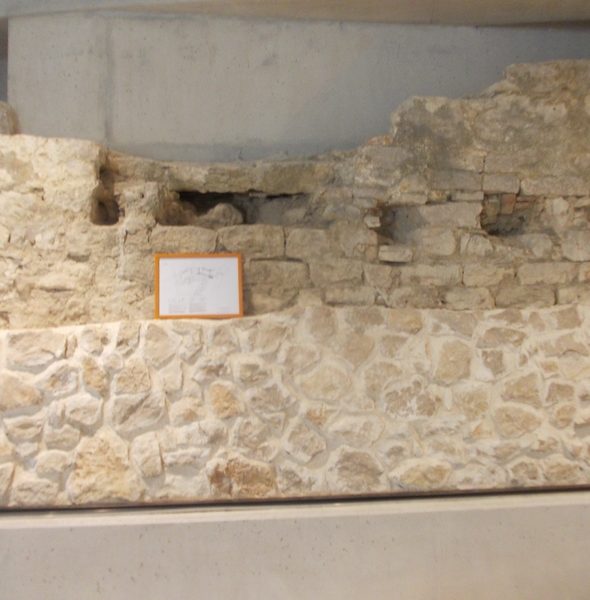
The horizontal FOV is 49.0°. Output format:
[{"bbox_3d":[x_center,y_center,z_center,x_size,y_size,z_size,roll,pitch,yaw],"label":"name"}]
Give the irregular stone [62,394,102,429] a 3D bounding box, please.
[{"bbox_3d":[-1.039,0.543,3.149,0.187,0.158,0.140,0,-1,-6],"label":"irregular stone"}]

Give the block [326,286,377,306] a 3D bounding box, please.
[{"bbox_3d":[0.297,-0.023,3.649,0.285,0.109,0.150,-1,3,-4],"label":"block"}]

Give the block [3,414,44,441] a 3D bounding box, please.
[{"bbox_3d":[-1.391,0.652,3.364,0.203,0.151,0.130,0,2,-6],"label":"block"}]

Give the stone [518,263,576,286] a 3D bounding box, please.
[{"bbox_3d":[1.301,-0.131,3.453,0.330,0.125,0.180,0,-1,-7],"label":"stone"}]

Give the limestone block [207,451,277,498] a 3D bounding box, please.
[{"bbox_3d":[-0.290,0.936,3.576,0.369,0.257,0.200,-1,3,-4],"label":"limestone block"}]

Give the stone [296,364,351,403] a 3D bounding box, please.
[{"bbox_3d":[0.145,0.447,3.549,0.298,0.201,0.171,0,2,-6],"label":"stone"}]

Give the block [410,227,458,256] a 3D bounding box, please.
[{"bbox_3d":[0.731,-0.307,3.503,0.253,0.157,0.180,-1,-3,-4],"label":"block"}]

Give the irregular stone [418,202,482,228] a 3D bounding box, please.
[{"bbox_3d":[0.863,-0.480,3.731,0.360,0.143,0.200,-1,3,-4],"label":"irregular stone"}]

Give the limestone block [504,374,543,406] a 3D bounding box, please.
[{"bbox_3d":[1.260,0.497,3.657,0.217,0.186,0.141,0,2,-6],"label":"limestone block"}]

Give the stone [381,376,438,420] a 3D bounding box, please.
[{"bbox_3d":[0.549,0.478,3.246,0.282,0.205,0.170,0,-1,-7],"label":"stone"}]

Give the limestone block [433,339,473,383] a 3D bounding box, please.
[{"bbox_3d":[0.862,0.329,3.634,0.232,0.239,0.160,-1,3,-4],"label":"limestone block"}]

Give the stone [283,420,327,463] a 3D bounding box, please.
[{"bbox_3d":[0.053,0.715,3.269,0.214,0.202,0.150,0,-1,-6],"label":"stone"}]

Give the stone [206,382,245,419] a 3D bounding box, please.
[{"bbox_3d":[-0.377,0.534,3.527,0.208,0.190,0.150,-1,3,-4],"label":"stone"}]

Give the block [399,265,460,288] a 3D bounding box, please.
[{"bbox_3d":[0.755,-0.140,3.705,0.352,0.121,0.160,0,2,-6],"label":"block"}]

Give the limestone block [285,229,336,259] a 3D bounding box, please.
[{"bbox_3d":[0.070,-0.274,3.308,0.261,0.159,0.190,0,-1,-7],"label":"limestone block"}]

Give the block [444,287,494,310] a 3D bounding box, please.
[{"bbox_3d":[0.916,-0.005,3.495,0.265,0.125,0.170,-1,-3,-4],"label":"block"}]

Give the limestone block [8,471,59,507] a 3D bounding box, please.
[{"bbox_3d":[-1.198,0.858,3.021,0.210,0.155,0.160,0,-1,-7],"label":"limestone block"}]

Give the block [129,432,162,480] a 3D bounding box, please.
[{"bbox_3d":[-0.783,0.812,3.441,0.171,0.237,0.141,0,2,-6],"label":"block"}]

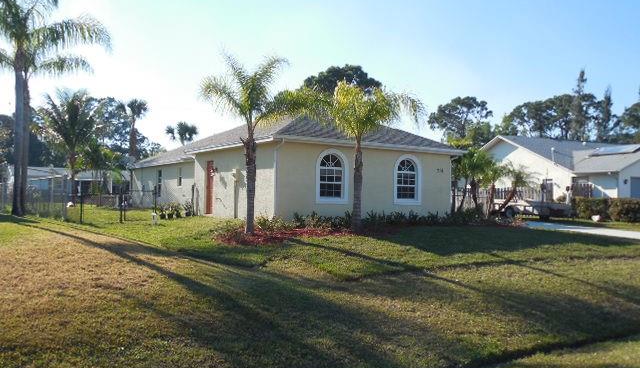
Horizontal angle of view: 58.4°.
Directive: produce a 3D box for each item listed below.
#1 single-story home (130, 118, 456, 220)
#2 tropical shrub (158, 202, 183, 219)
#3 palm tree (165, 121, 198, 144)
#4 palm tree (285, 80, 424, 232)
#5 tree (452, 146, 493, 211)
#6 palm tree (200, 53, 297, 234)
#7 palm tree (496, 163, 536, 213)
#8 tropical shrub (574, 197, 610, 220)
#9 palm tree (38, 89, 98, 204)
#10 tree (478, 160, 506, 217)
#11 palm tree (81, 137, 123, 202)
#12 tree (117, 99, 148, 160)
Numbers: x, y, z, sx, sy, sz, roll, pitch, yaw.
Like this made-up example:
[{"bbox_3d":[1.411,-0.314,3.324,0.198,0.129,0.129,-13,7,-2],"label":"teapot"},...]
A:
[{"bbox_3d":[-3.235,-0.808,28.596,8.900,4.530,19.900,2,-2,-33],"label":"single-story home"},{"bbox_3d":[-6.000,1.084,23.000,0.963,0.682,0.750,1,-2,0],"label":"tropical shrub"},{"bbox_3d":[-12.083,-1.745,50.000,2.966,7.590,2.900,1,-2,0],"label":"palm tree"},{"bbox_3d":[1.023,-0.816,17.000,4.153,4.509,3.600,1,-2,0],"label":"palm tree"},{"bbox_3d":[6.652,-0.109,25.000,1.745,2.879,1.800,1,-2,0],"label":"tree"},{"bbox_3d":[-1.870,-1.074,15.200,2.599,4.827,2.900,1,-2,0],"label":"palm tree"},{"bbox_3d":[8.297,0.190,24.200,1.689,2.196,1.650,1,-2,0],"label":"palm tree"},{"bbox_3d":[13.314,1.221,28.000,1.759,1.221,1.400,1,-2,0],"label":"tropical shrub"},{"bbox_3d":[-18.431,-2.785,42.000,4.690,8.428,4.700,1,-2,0],"label":"palm tree"},{"bbox_3d":[7.164,0.208,23.800,1.329,2.367,1.400,1,-2,0],"label":"tree"},{"bbox_3d":[-16.394,-0.975,43.000,3.151,4.877,3.100,1,-2,0],"label":"palm tree"},{"bbox_3d":[-16.031,-2.693,49.000,2.736,9.234,2.800,1,-2,0],"label":"tree"}]

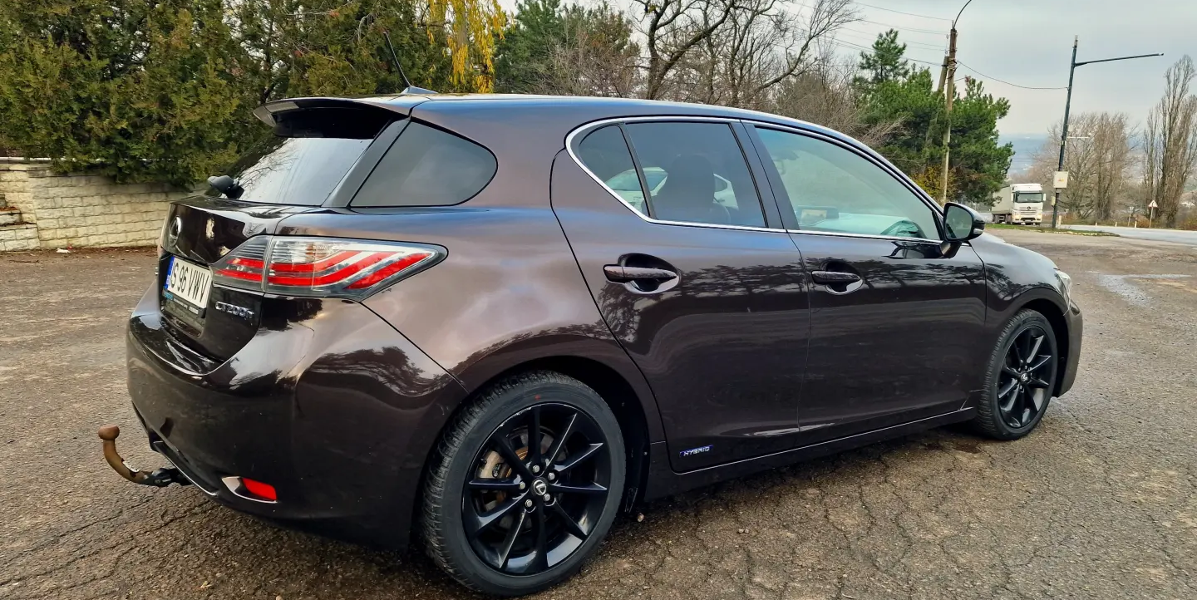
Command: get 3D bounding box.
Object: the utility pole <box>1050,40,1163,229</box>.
[{"bbox_3d":[23.760,-7.739,37.337,4.326,8.778,0.450,2,9,0],"label":"utility pole"}]

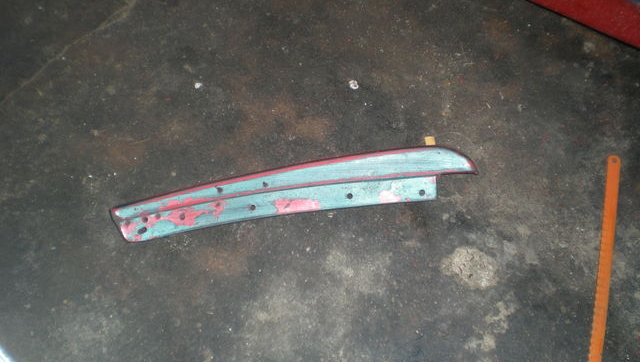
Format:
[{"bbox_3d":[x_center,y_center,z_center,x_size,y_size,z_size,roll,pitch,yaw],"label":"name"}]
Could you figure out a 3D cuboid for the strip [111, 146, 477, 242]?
[{"bbox_3d":[-0.025,0.009,0.684,0.360,0.022,0.056,-8,77,-2],"label":"strip"}]

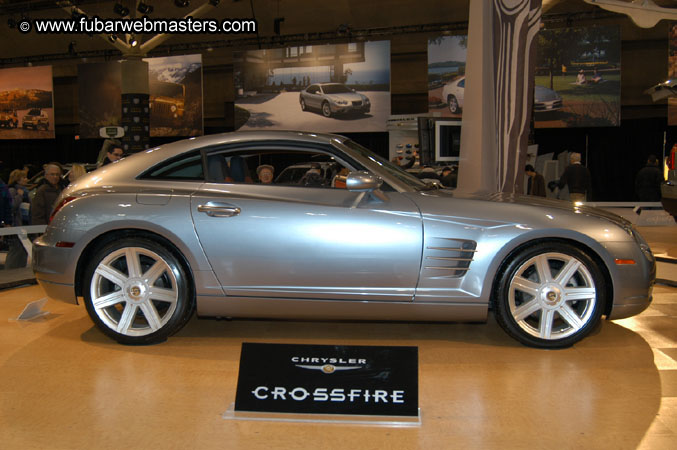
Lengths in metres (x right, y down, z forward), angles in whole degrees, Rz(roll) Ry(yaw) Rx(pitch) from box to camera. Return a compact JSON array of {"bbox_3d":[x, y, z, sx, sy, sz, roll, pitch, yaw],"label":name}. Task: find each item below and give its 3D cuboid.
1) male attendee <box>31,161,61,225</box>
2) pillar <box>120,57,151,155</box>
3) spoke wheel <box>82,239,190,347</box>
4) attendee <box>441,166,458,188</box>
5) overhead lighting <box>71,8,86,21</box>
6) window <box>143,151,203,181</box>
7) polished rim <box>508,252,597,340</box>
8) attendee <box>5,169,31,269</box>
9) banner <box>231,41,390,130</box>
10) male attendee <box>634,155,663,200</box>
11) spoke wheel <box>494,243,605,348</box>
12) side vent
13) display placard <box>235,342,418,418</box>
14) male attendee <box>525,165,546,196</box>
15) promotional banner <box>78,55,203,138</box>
[{"bbox_3d":[-3.477,0.074,8.217,0.520,1.660,0.320,-2,4,-25],"label":"male attendee"},{"bbox_3d":[-5.314,-2.030,17.909,0.760,4.750,0.760,0,3,0],"label":"pillar"},{"bbox_3d":[-1.186,0.386,4.088,0.660,0.660,0.250,0,3,4],"label":"spoke wheel"},{"bbox_3d":[2.430,-0.430,14.500,0.420,1.620,0.500,-2,3,-37],"label":"attendee"},{"bbox_3d":[-5.767,-4.669,15.000,0.270,0.270,0.360,-4,31,-42],"label":"overhead lighting"},{"bbox_3d":[-1.020,-0.366,4.157,0.380,0.185,0.090,0,3,4],"label":"window"},{"bbox_3d":[1.206,0.399,3.875,0.490,0.490,0.190,0,2,5],"label":"polished rim"},{"bbox_3d":[-4.600,0.020,9.800,0.360,1.620,0.460,0,2,-6],"label":"attendee"},{"bbox_3d":[-1.042,-4.751,23.880,6.000,3.050,0.050,1,3,22],"label":"banner"},{"bbox_3d":[5.769,-0.410,12.601,0.520,1.800,0.320,0,3,6],"label":"male attendee"},{"bbox_3d":[1.207,0.386,3.903,0.640,0.640,0.230,0,3,4],"label":"spoke wheel"},{"bbox_3d":[0.640,0.191,3.863,0.290,0.225,0.060,0,3,4],"label":"side vent"},{"bbox_3d":[-0.045,0.613,2.695,0.720,0.280,0.030,0,-27,6],"label":"display placard"},{"bbox_3d":[3.950,-0.400,13.500,0.420,1.600,0.500,-1,2,-7],"label":"male attendee"},{"bbox_3d":[-7.867,-4.977,26.610,6.000,3.050,0.050,1,3,22],"label":"promotional banner"}]

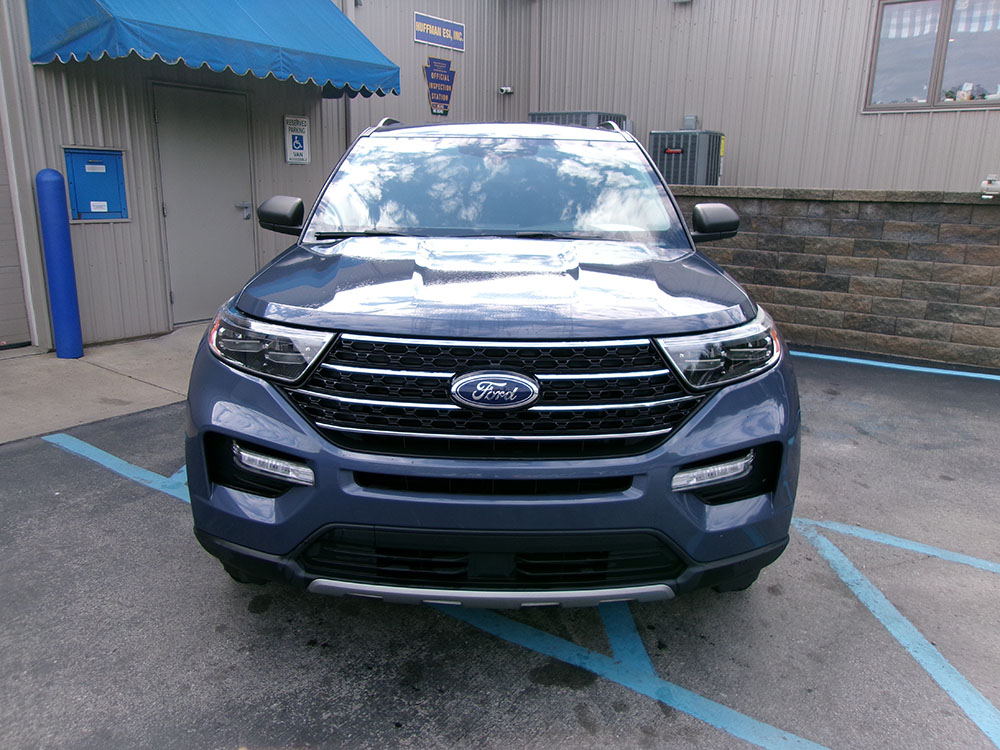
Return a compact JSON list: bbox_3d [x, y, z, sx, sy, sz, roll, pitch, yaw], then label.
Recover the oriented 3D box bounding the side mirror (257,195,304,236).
[{"bbox_3d":[-1.014,-0.746,3.629,0.239,0.200,0.160,1,14,0],"label":"side mirror"}]

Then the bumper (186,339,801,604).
[{"bbox_3d":[-0.014,0.253,2.329,1.980,0.770,0.480,1,14,0],"label":"bumper"}]

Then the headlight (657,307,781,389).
[{"bbox_3d":[0.665,-0.096,2.349,0.465,0.170,0.430,1,14,0],"label":"headlight"}]

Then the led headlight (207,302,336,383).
[{"bbox_3d":[-0.680,-0.119,2.347,0.465,0.170,0.430,1,14,0],"label":"led headlight"}]

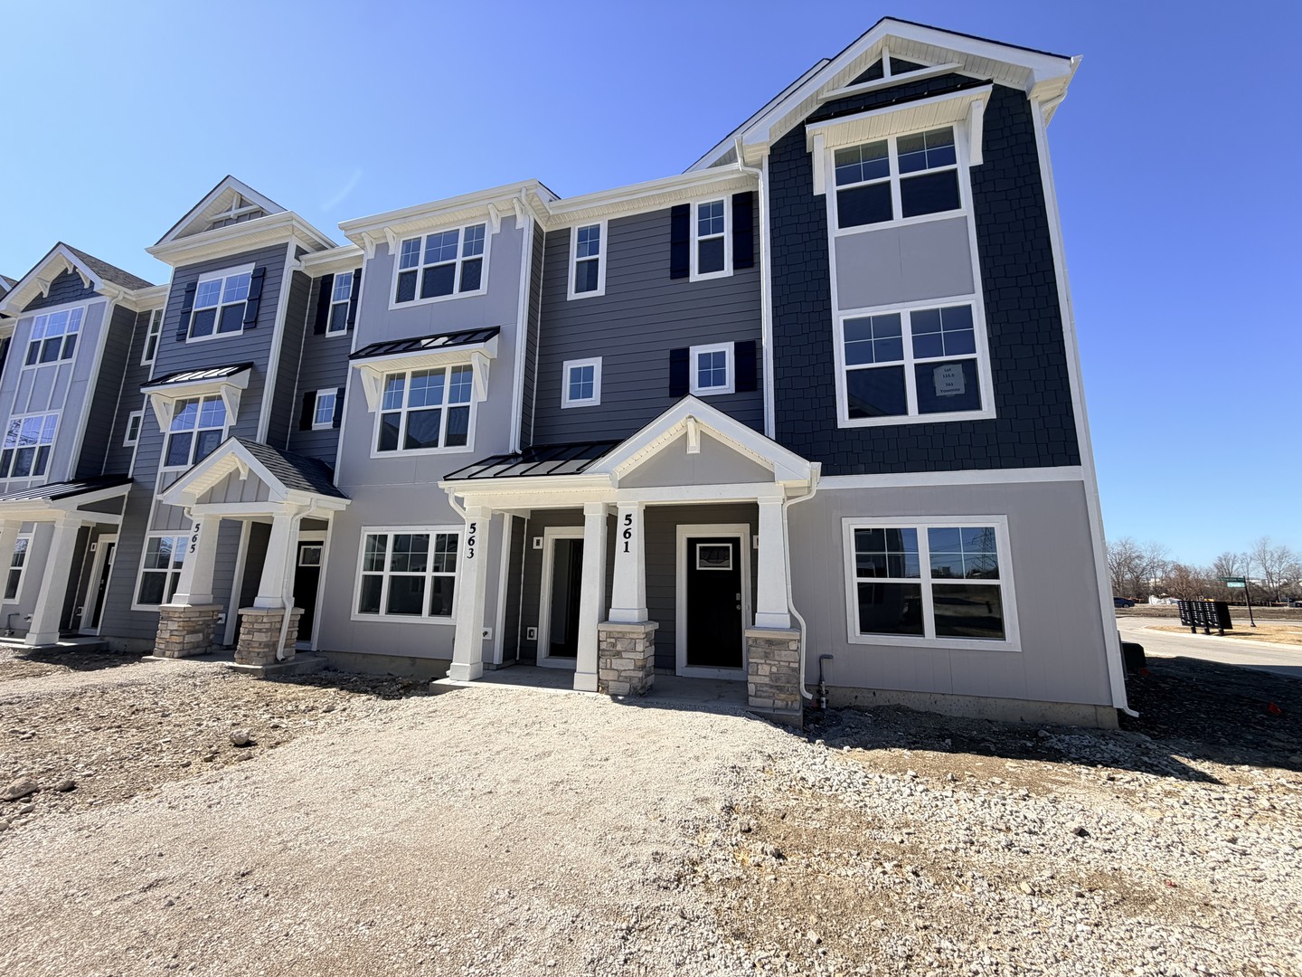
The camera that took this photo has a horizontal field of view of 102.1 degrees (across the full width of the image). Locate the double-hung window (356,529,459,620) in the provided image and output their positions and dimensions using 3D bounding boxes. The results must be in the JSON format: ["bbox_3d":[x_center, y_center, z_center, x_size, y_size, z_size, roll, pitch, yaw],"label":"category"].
[{"bbox_3d":[-4.391,1.558,9.567,2.160,1.560,0.100,-2,-11,16],"label":"double-hung window"}]

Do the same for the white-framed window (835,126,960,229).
[{"bbox_3d":[3.816,-4.818,8.226,1.768,1.475,0.100,-2,-11,17],"label":"white-framed window"}]

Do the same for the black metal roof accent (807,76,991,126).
[{"bbox_3d":[3.809,-6.097,8.309,2.620,0.550,0.430,-2,-11,16],"label":"black metal roof accent"}]

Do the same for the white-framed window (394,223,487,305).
[{"bbox_3d":[-4.283,-4.552,10.726,2.110,1.520,0.100,-2,-11,16],"label":"white-framed window"}]

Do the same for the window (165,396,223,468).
[{"bbox_3d":[-10.164,-1.305,11.831,1.776,1.681,0.100,-2,-11,17],"label":"window"}]

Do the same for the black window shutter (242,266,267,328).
[{"bbox_3d":[-9.061,-4.363,12.082,0.350,1.520,0.050,-2,-11,16],"label":"black window shutter"}]

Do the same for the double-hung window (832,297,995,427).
[{"bbox_3d":[3.762,-1.836,7.669,2.042,1.871,0.110,-2,-11,17],"label":"double-hung window"}]

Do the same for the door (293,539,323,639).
[{"bbox_3d":[-7.160,2.106,10.875,0.910,2.030,0.060,-2,-11,16],"label":"door"}]

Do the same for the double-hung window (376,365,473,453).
[{"bbox_3d":[-4.295,-1.514,10.073,2.125,1.689,0.100,-2,-11,17],"label":"double-hung window"}]

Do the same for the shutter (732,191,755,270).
[{"bbox_3d":[1.643,-4.605,9.380,0.348,1.502,0.050,-2,-11,17],"label":"shutter"}]

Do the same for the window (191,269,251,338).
[{"bbox_3d":[-10.161,-4.330,12.468,1.760,1.560,0.100,-2,-11,16],"label":"window"}]

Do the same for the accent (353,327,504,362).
[{"bbox_3d":[-4.399,-2.788,10.162,3.100,0.540,0.420,-2,-11,16],"label":"accent"}]

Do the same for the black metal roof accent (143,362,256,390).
[{"bbox_3d":[-10.162,-2.528,11.765,2.700,0.530,0.500,-2,-11,17],"label":"black metal roof accent"}]

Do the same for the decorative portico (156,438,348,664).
[{"bbox_3d":[-7.431,1.167,10.029,3.260,3.970,1.750,-2,-11,16],"label":"decorative portico"}]

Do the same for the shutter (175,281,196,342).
[{"bbox_3d":[-11.166,-4.259,12.655,0.339,1.504,0.050,-2,-11,17],"label":"shutter"}]

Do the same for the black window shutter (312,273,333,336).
[{"bbox_3d":[-7.532,-4.243,12.120,0.352,1.486,0.050,-2,-11,17],"label":"black window shutter"}]

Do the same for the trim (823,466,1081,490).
[{"bbox_3d":[3.894,-0.133,7.266,3.459,0.194,0.050,-2,-11,17],"label":"trim"}]

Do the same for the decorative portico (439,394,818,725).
[{"bbox_3d":[-0.354,0.873,7.921,5.520,4.020,1.780,-2,-11,16],"label":"decorative portico"}]

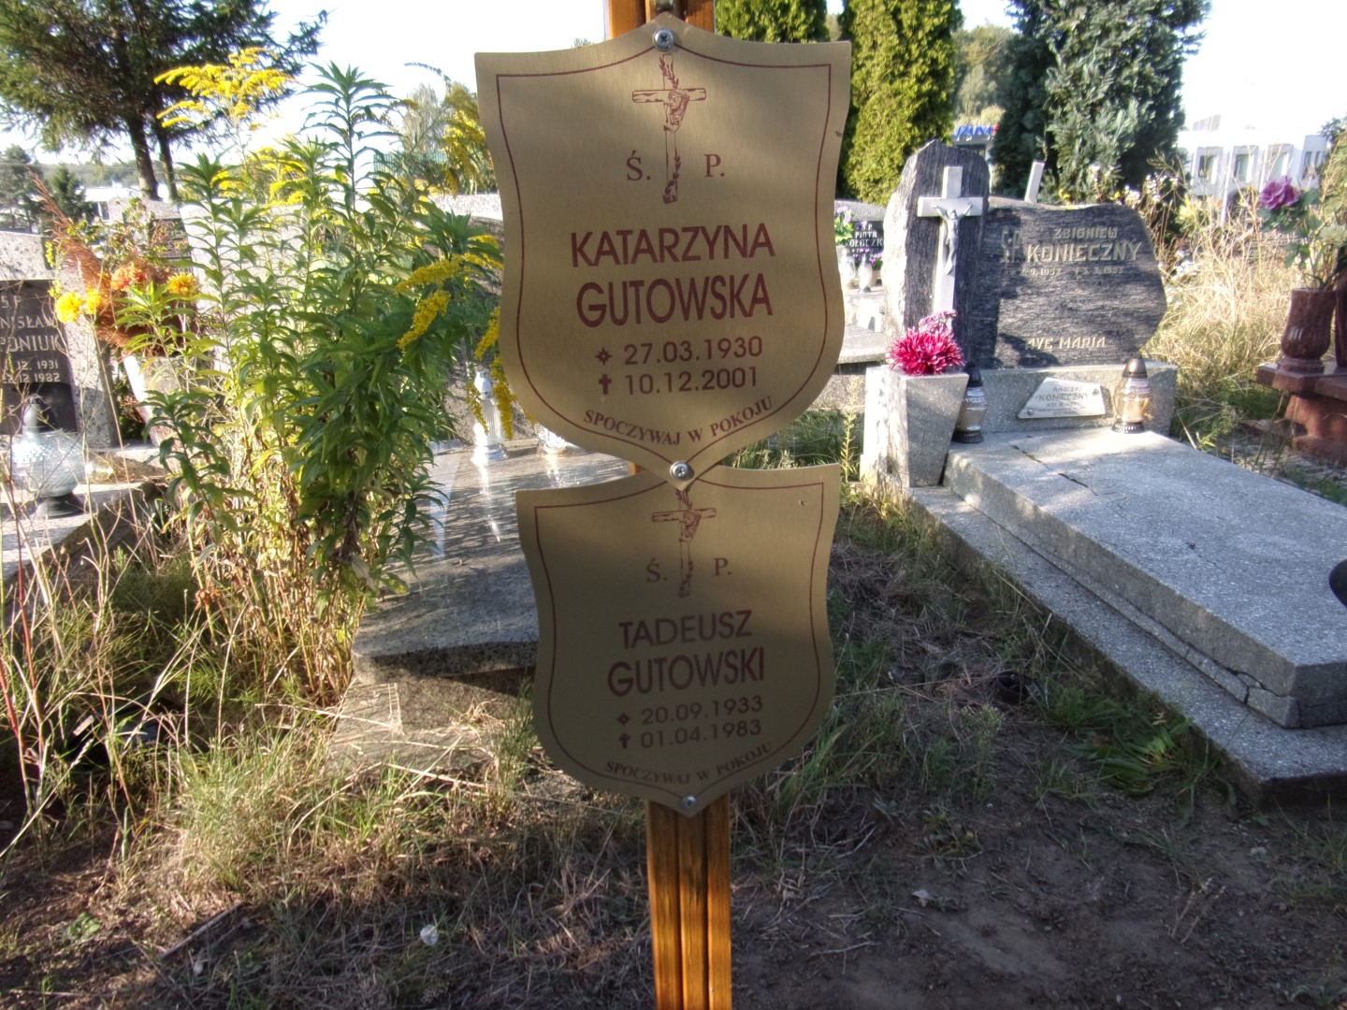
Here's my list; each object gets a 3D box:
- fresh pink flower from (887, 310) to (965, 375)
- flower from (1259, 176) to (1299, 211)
[{"bbox_3d":[0.732,-0.468,2.719,0.210,0.180,0.180,-3,18,-6],"label":"fresh pink flower"},{"bbox_3d":[1.974,-1.017,3.048,0.110,0.100,0.100,-3,18,-6],"label":"flower"}]

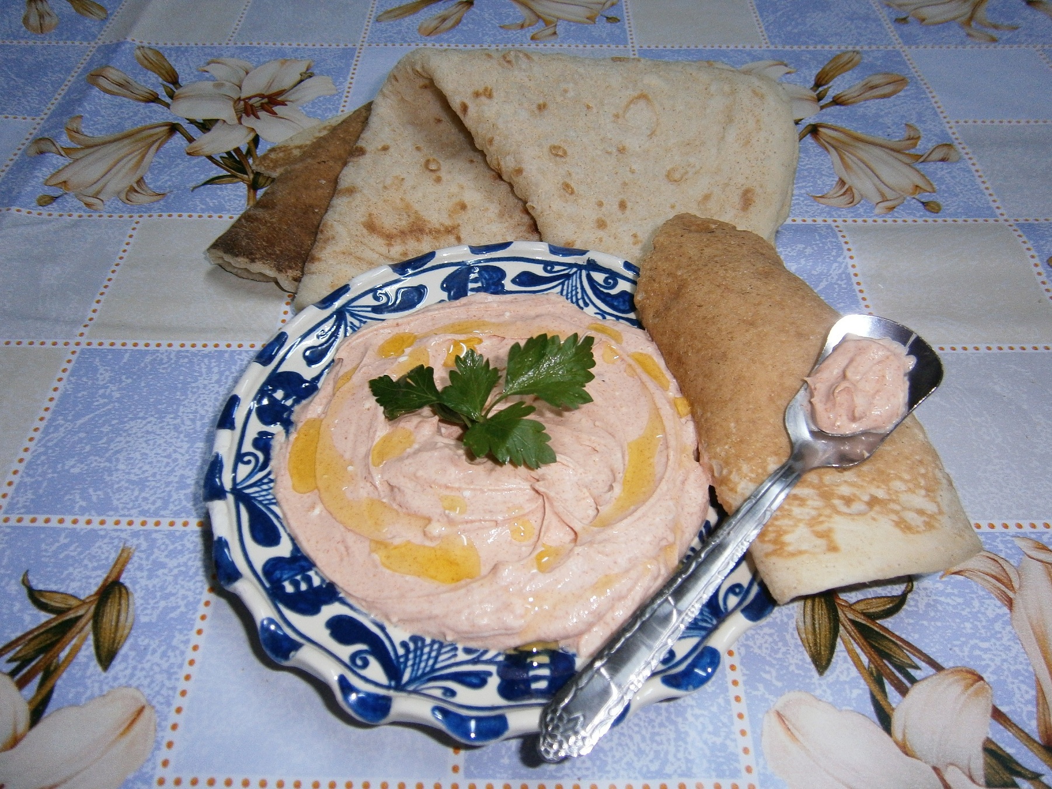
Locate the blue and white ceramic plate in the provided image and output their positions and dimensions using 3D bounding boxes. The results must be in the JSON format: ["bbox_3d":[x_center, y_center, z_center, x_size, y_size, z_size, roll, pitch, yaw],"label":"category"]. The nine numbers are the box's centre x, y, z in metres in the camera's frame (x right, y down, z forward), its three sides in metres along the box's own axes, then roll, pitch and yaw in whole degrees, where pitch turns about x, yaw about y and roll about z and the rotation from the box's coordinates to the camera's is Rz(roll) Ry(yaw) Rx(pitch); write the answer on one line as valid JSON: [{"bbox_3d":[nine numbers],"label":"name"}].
[{"bbox_3d":[-0.008,0.025,0.302,0.216,0.033,0.216,0,51,0],"label":"blue and white ceramic plate"}]

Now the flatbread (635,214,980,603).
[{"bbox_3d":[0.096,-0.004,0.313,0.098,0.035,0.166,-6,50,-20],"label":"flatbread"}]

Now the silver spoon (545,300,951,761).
[{"bbox_3d":[0.077,0.038,0.259,0.043,0.020,0.206,36,63,25],"label":"silver spoon"}]

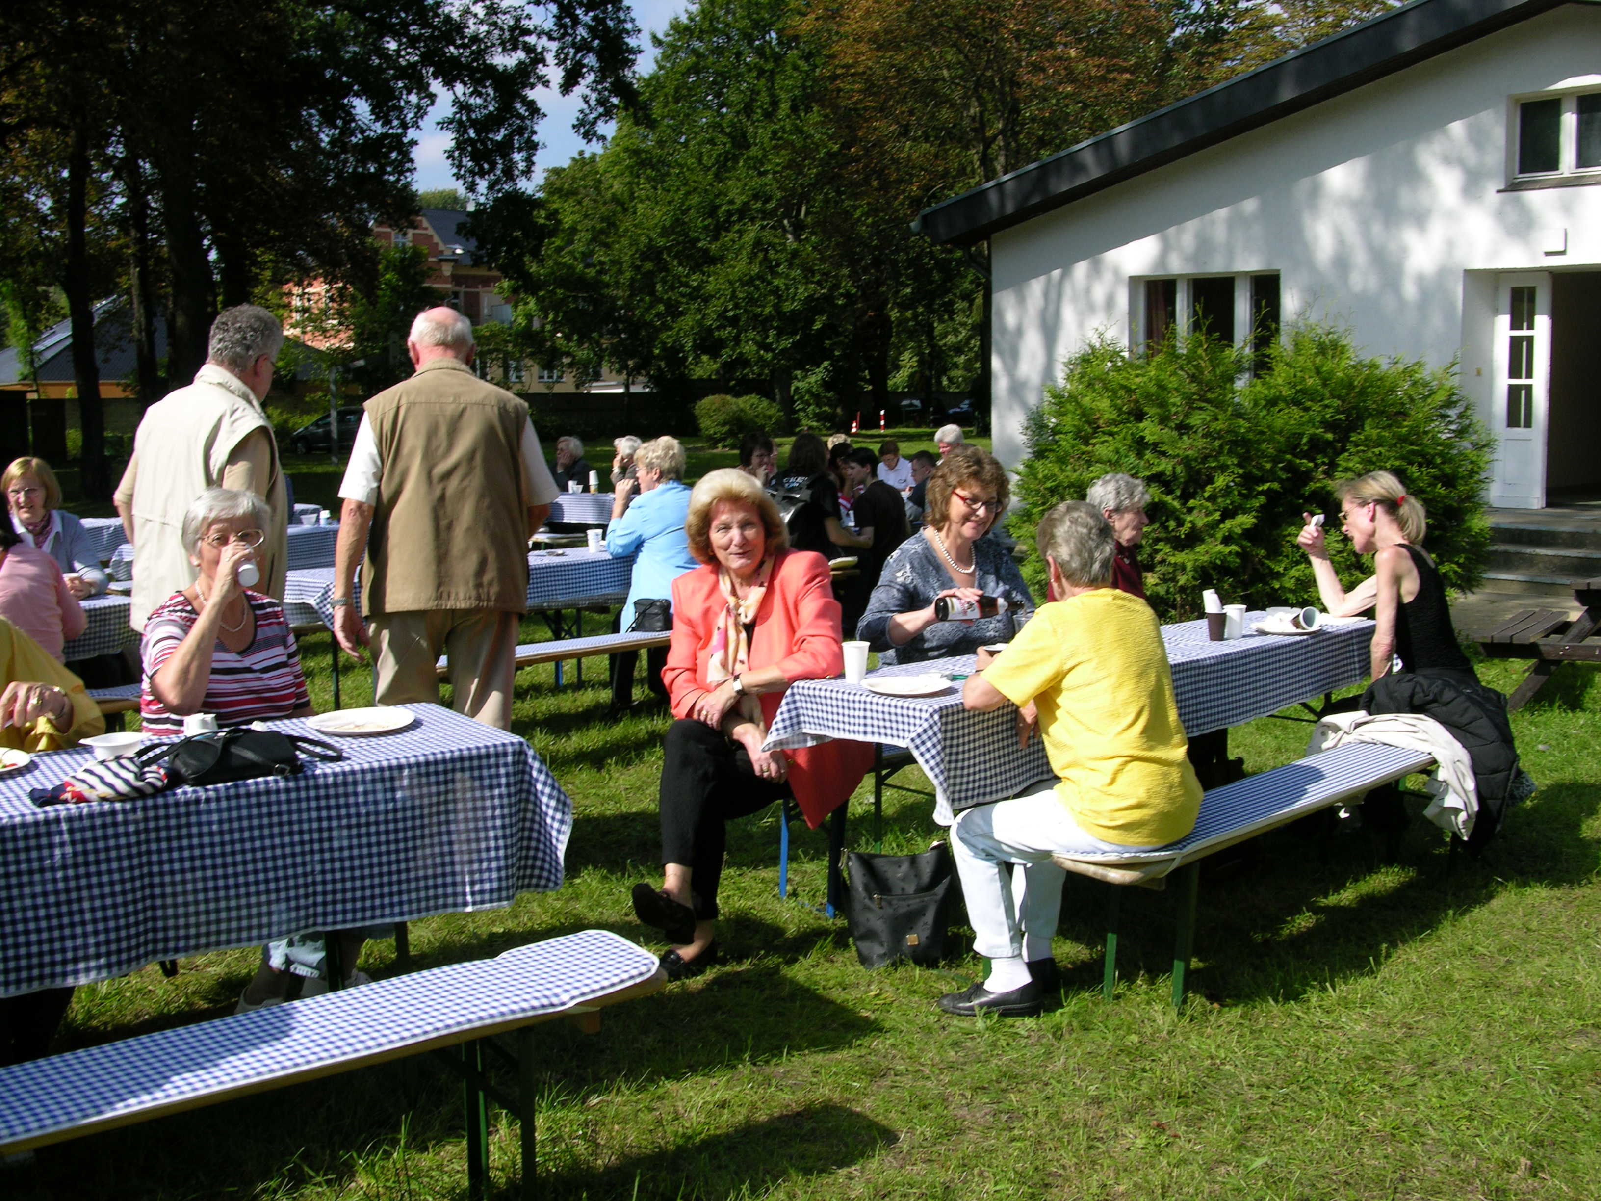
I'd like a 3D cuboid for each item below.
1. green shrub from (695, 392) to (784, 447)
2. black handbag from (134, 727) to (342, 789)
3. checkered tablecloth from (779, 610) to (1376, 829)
[{"bbox_3d":[-1.860,-5.595,49.691,2.750,1.750,2.300,0,7,0],"label":"green shrub"},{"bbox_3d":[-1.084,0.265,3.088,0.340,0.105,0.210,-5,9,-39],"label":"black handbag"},{"bbox_3d":[0.943,0.285,4.900,2.340,0.285,0.600,-7,9,-44],"label":"checkered tablecloth"}]

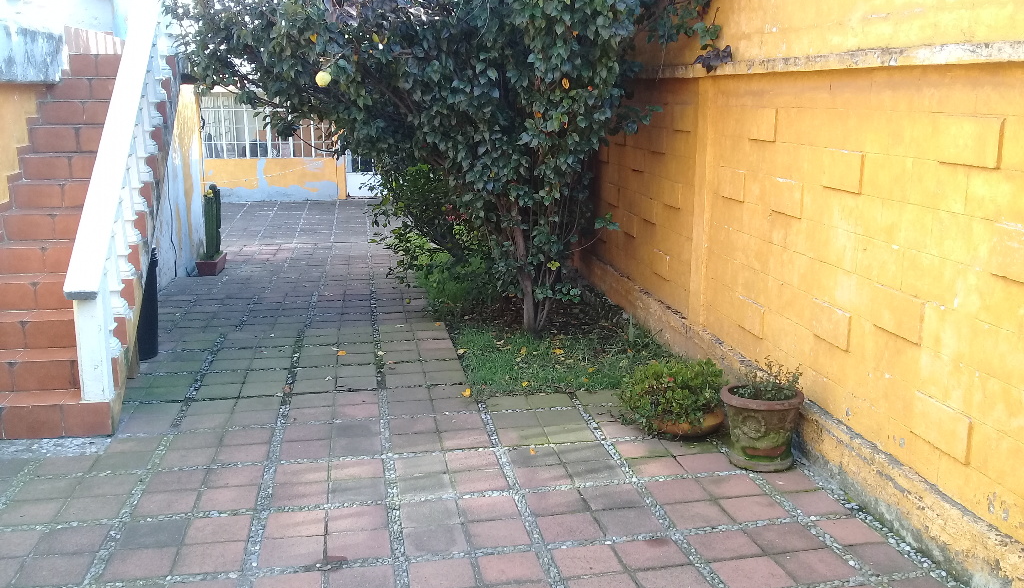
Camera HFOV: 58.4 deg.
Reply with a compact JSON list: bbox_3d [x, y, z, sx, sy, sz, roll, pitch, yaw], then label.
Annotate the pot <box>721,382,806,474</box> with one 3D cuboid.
[{"bbox_3d":[1.301,0.698,4.776,0.417,0.346,0.417,-1,12,0],"label":"pot"}]

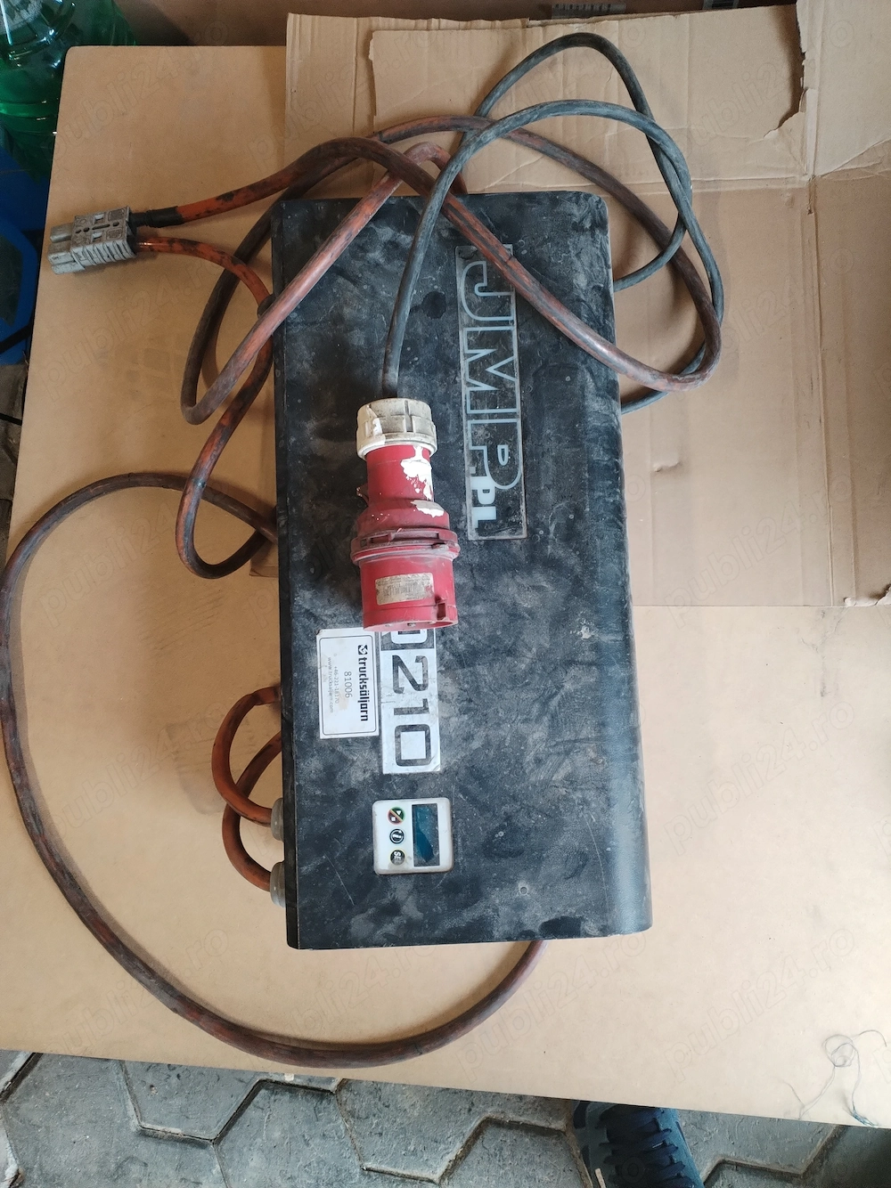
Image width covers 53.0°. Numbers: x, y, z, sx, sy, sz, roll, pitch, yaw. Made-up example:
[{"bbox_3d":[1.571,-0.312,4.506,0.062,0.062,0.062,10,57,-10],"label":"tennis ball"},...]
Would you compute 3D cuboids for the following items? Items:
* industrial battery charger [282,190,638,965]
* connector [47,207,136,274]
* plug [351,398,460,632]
[{"bbox_3d":[0.006,-0.020,0.735,0.260,0.188,0.543,-2,84,-1],"label":"industrial battery charger"},{"bbox_3d":[-0.363,-0.364,0.920,0.082,0.024,0.053,-12,57,1],"label":"connector"},{"bbox_3d":[-0.030,-0.054,0.609,0.075,0.076,0.149,-5,80,-1],"label":"plug"}]

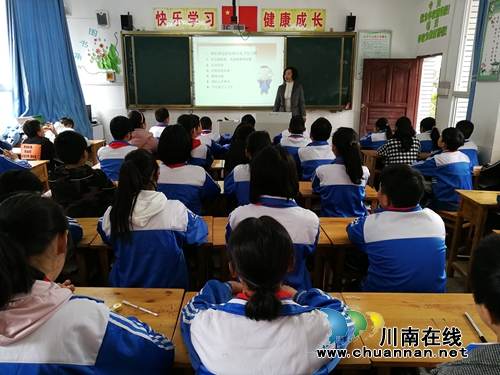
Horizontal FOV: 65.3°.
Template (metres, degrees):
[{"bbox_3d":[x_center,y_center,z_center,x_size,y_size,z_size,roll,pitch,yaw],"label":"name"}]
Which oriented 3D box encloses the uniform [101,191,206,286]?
[{"bbox_3d":[-0.468,0.292,1.929,0.480,0.570,0.400,1,14,2],"label":"uniform"}]

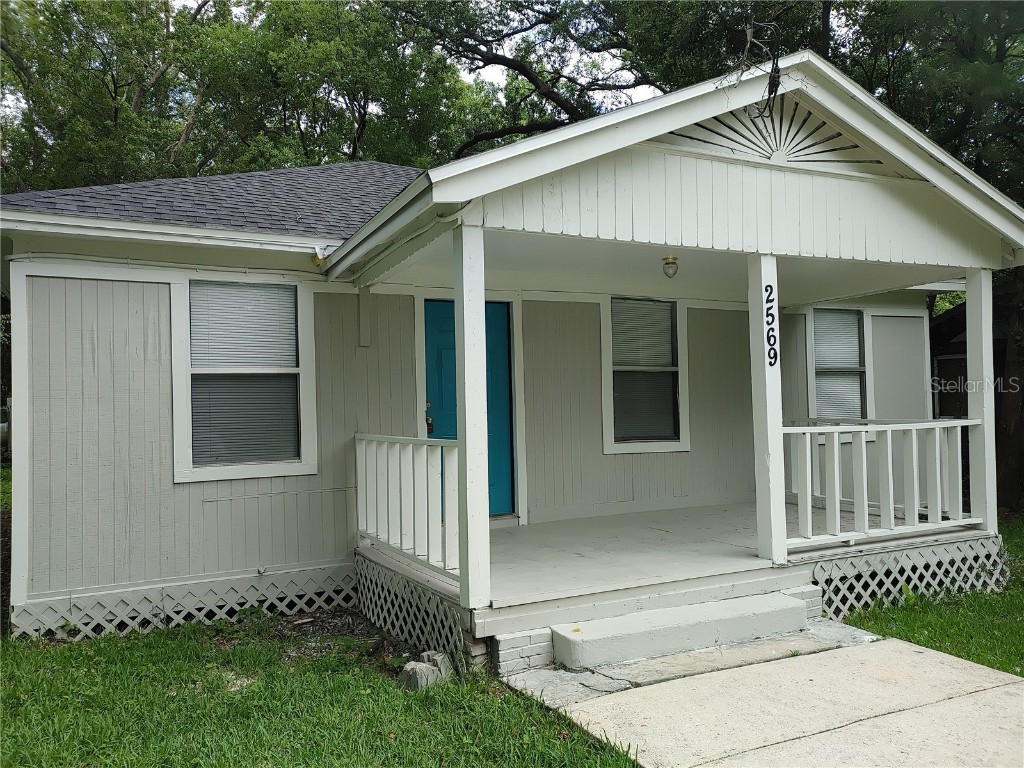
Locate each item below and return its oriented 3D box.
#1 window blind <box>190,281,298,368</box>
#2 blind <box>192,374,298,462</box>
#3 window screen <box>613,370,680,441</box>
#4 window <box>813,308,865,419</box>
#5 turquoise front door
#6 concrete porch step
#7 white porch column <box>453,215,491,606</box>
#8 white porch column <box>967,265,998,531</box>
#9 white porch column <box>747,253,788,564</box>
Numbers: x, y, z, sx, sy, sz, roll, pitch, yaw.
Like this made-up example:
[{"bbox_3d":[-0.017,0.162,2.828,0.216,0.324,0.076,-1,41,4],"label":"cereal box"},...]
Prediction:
[{"bbox_3d":[-2.163,-0.467,6.232,0.819,0.684,0.045,-1,-1,-26],"label":"window blind"},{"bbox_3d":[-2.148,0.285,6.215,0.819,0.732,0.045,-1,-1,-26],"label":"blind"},{"bbox_3d":[1.364,0.226,7.909,0.814,0.708,0.045,-1,-1,-26],"label":"window screen"},{"bbox_3d":[3.859,-0.147,9.123,0.813,1.451,0.045,-1,-1,-26],"label":"window"},{"bbox_3d":[-0.397,0.230,7.082,0.881,1.986,0.045,-1,-1,-26],"label":"turquoise front door"},{"bbox_3d":[1.053,1.489,4.707,1.732,0.159,0.299,-1,-1,-26],"label":"concrete porch step"},{"bbox_3d":[-0.226,0.181,4.390,0.127,2.145,0.127,-1,-1,-26],"label":"white porch column"},{"bbox_3d":[3.909,0.144,6.383,0.127,2.162,0.127,-1,-1,-26],"label":"white porch column"},{"bbox_3d":[1.782,0.172,5.358,0.127,2.113,0.127,-1,-1,-26],"label":"white porch column"}]

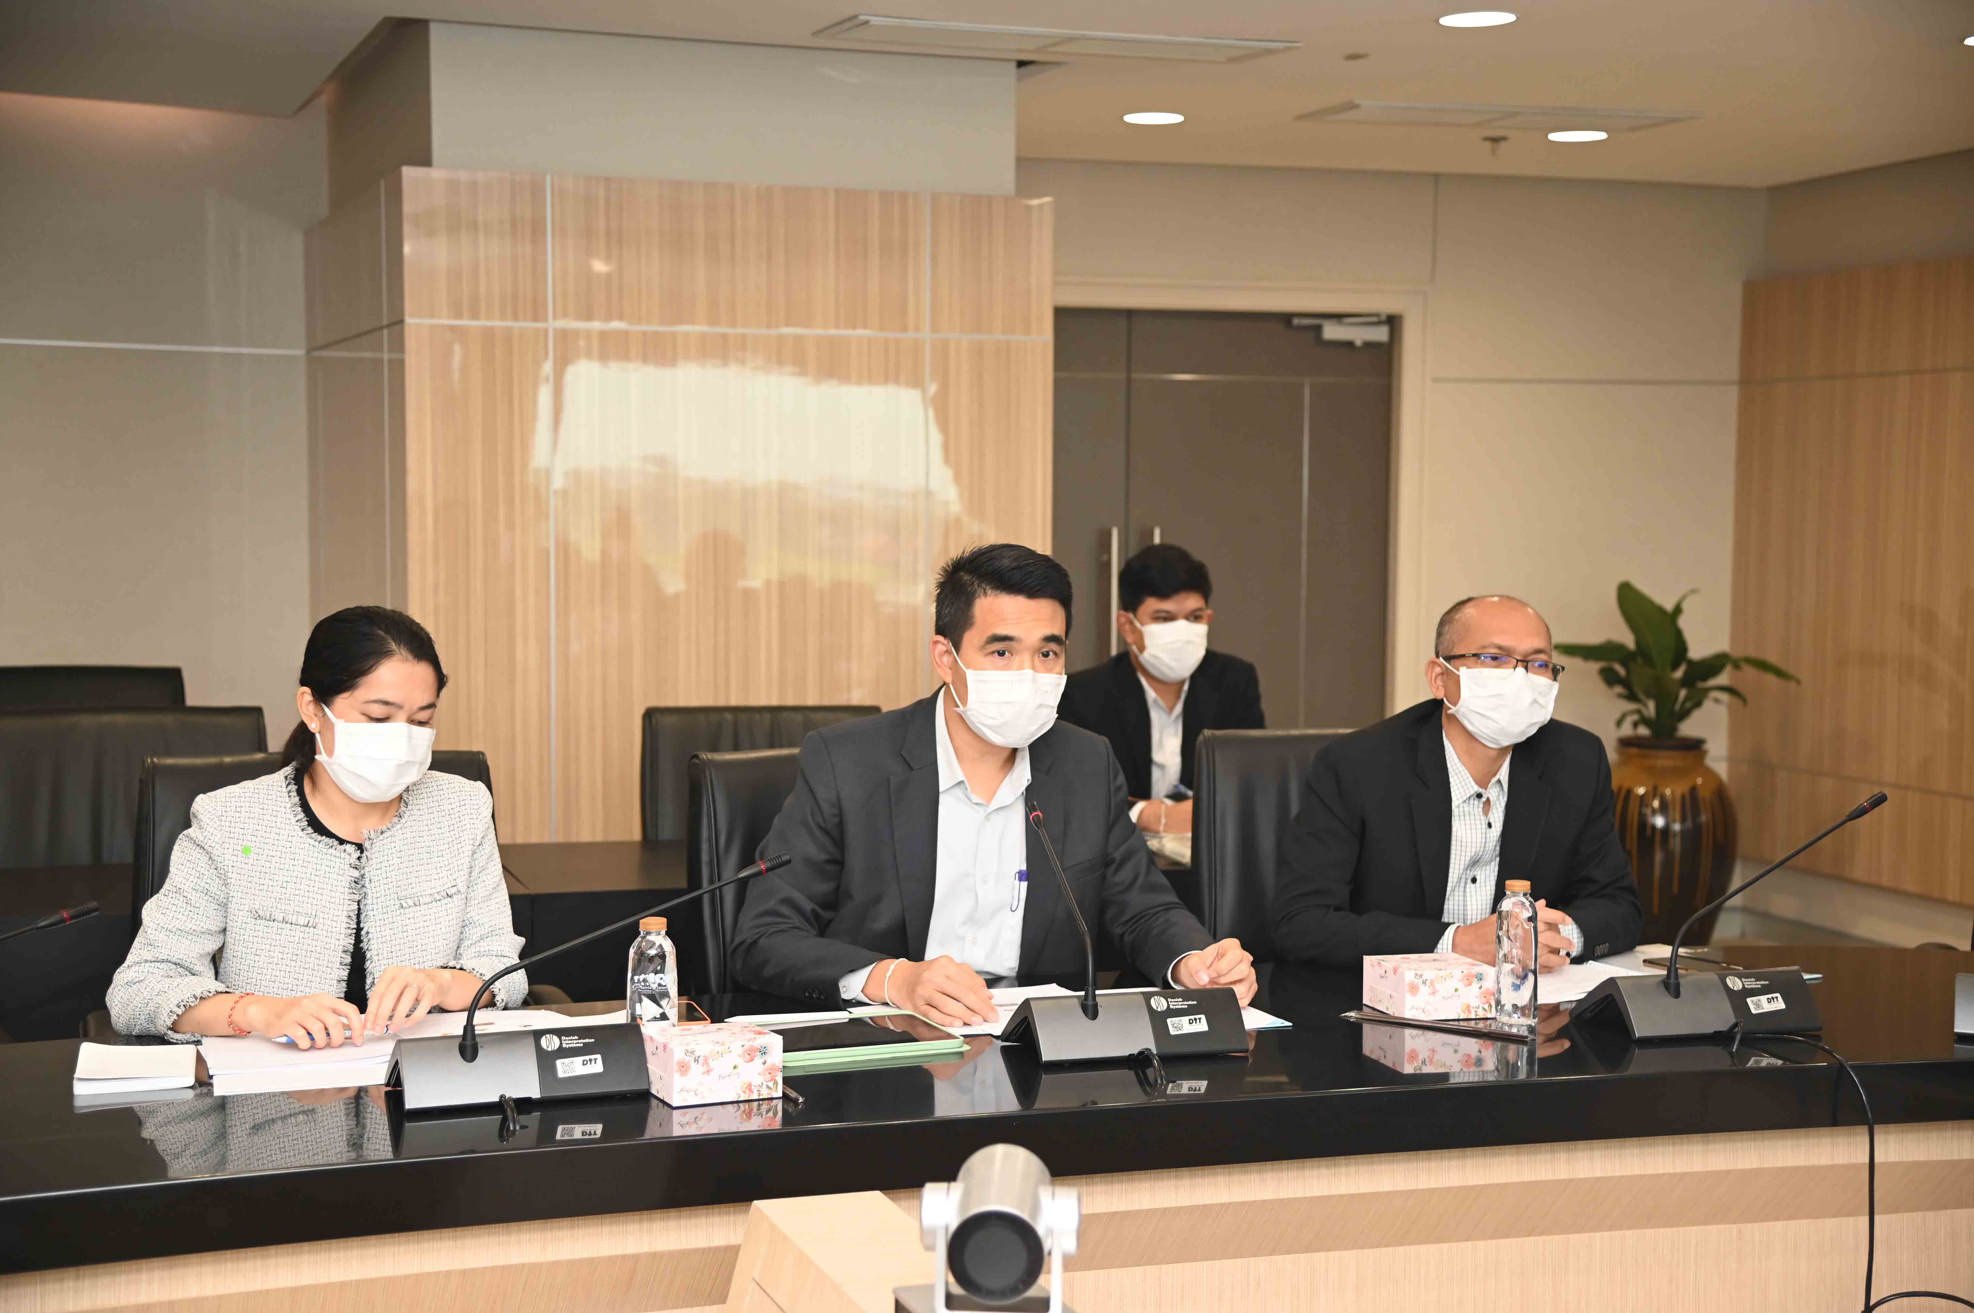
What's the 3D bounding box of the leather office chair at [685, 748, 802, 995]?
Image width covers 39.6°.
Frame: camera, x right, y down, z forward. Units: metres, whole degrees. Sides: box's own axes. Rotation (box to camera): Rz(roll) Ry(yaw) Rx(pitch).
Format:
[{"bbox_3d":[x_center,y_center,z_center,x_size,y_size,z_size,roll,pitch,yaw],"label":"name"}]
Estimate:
[{"bbox_3d":[-0.121,0.647,3.869,0.620,0.989,0.650,-2,6,-23],"label":"leather office chair"}]

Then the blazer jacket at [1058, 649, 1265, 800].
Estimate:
[{"bbox_3d":[0.330,0.295,5.300,0.480,0.620,0.420,-1,4,-15],"label":"blazer jacket"}]

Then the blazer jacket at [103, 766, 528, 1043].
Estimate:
[{"bbox_3d":[-0.834,0.399,3.417,0.500,0.520,0.350,-1,6,-17],"label":"blazer jacket"}]

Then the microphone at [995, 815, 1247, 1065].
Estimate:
[{"bbox_3d":[0.138,0.325,3.300,0.257,0.255,0.320,-1,6,-18],"label":"microphone"}]

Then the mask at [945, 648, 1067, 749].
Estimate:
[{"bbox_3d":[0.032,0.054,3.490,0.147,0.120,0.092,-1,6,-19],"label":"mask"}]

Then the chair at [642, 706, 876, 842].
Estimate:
[{"bbox_3d":[-0.366,0.574,5.004,0.600,0.920,0.630,-1,5,-15],"label":"chair"}]

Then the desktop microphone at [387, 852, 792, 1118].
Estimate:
[{"bbox_3d":[-0.436,0.348,3.034,0.425,0.250,0.165,-1,6,-19],"label":"desktop microphone"}]

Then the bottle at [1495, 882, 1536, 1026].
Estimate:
[{"bbox_3d":[0.662,0.365,3.420,0.053,0.183,0.053,0,4,0],"label":"bottle"}]

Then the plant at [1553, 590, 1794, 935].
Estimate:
[{"bbox_3d":[2.103,0.331,8.368,0.720,1.140,0.660,-1,4,-19],"label":"plant"}]

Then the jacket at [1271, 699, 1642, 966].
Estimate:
[{"bbox_3d":[0.693,0.368,4.030,0.550,0.610,0.470,-1,4,-17],"label":"jacket"}]

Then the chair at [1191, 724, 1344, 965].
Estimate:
[{"bbox_3d":[0.610,0.648,4.109,0.620,1.030,0.660,-1,4,-14],"label":"chair"}]

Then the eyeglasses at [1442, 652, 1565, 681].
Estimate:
[{"bbox_3d":[0.725,0.024,3.908,0.140,0.038,0.145,9,-6,-17],"label":"eyeglasses"}]

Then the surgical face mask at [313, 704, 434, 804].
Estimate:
[{"bbox_3d":[-0.783,0.125,3.500,0.135,0.110,0.095,1,18,-34],"label":"surgical face mask"}]

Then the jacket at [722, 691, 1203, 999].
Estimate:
[{"bbox_3d":[-0.053,0.364,3.649,0.610,0.620,0.450,-1,6,-17],"label":"jacket"}]

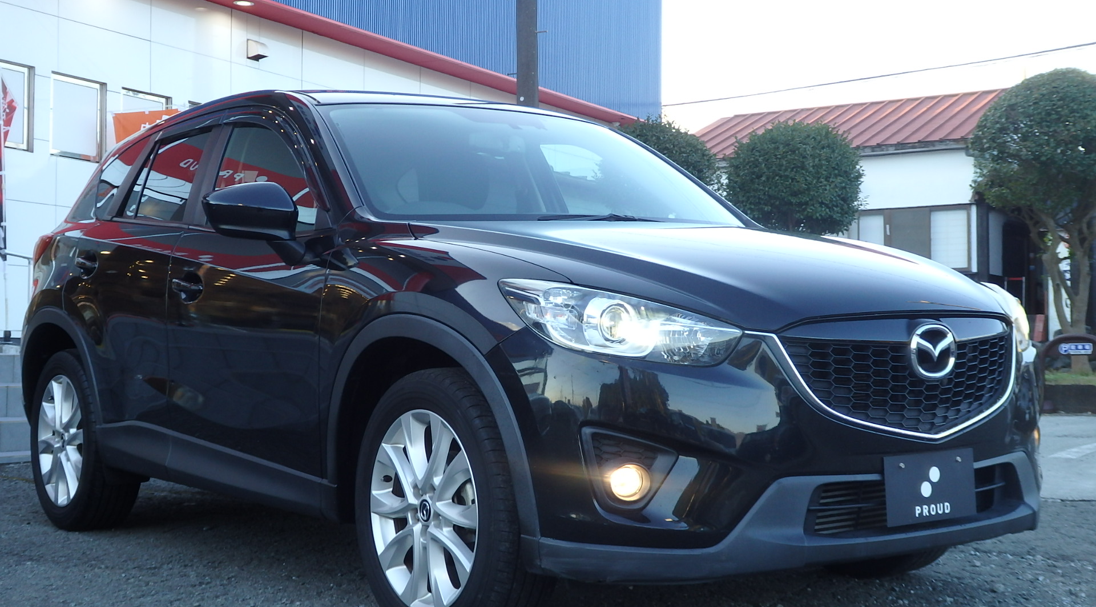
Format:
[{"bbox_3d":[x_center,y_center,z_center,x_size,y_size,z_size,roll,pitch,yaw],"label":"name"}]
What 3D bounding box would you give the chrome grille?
[{"bbox_3d":[0.905,0.195,3.487,0.890,0.250,0.130,0,-1,-38],"label":"chrome grille"}]

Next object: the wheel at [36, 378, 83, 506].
[{"bbox_3d":[-1.899,0.558,5.806,0.190,0.520,0.520,0,-1,-38],"label":"wheel"}]

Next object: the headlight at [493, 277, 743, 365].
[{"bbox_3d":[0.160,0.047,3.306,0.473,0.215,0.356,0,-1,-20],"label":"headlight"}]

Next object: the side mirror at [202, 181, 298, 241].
[{"bbox_3d":[-0.895,-0.266,4.271,0.245,0.178,0.170,0,-1,-38],"label":"side mirror"}]

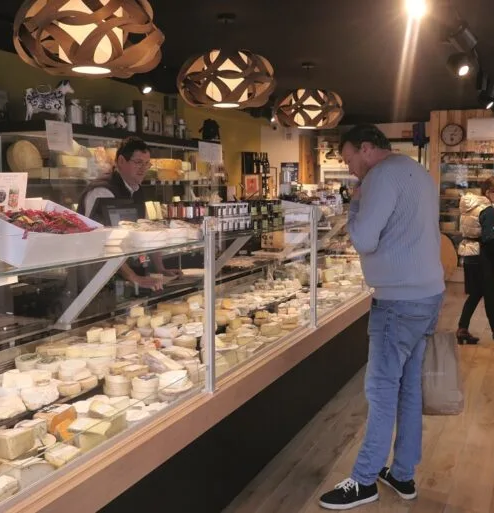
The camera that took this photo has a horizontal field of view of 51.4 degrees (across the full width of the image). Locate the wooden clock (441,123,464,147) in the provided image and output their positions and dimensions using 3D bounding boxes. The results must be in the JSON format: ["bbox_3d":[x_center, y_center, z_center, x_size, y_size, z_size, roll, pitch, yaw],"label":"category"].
[{"bbox_3d":[2.966,-1.759,7.400,0.335,0.335,0.045,3,7,26],"label":"wooden clock"}]

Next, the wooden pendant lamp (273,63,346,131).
[{"bbox_3d":[0.542,-1.392,4.450,0.610,0.560,0.610,-1,7,0],"label":"wooden pendant lamp"}]

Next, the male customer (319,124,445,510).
[{"bbox_3d":[0.646,0.281,2.363,0.520,1.740,0.520,3,8,28],"label":"male customer"}]

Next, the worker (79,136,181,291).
[{"bbox_3d":[-0.697,0.209,2.988,0.520,1.740,0.560,4,8,36],"label":"worker"}]

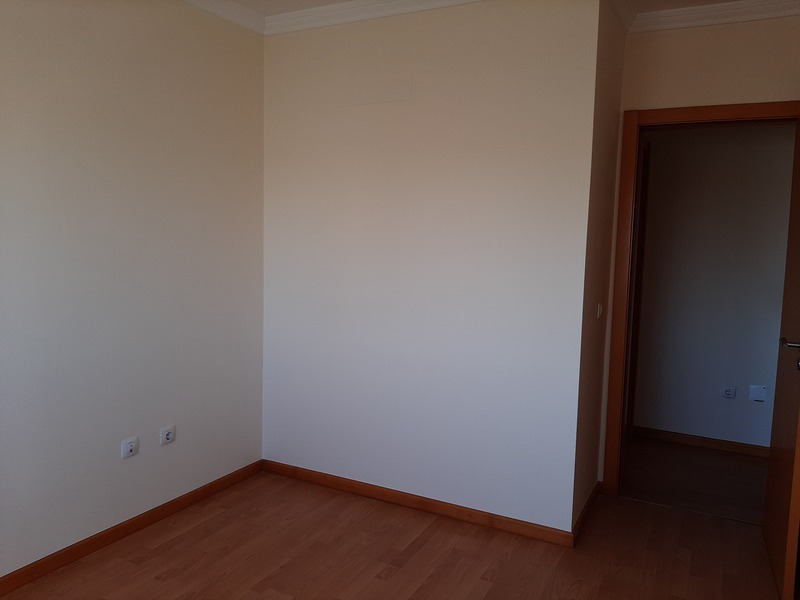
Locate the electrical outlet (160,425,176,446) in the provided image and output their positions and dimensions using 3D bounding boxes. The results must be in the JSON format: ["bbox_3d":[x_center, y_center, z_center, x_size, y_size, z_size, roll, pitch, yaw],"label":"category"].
[{"bbox_3d":[-1.129,0.662,3.044,0.012,0.083,0.083,4,6,27],"label":"electrical outlet"}]

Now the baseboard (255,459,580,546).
[{"bbox_3d":[-0.001,1.041,3.283,1.813,0.070,0.015,4,6,27],"label":"baseboard"}]

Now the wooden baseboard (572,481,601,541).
[{"bbox_3d":[0.951,1.076,3.167,0.015,0.070,0.702,4,6,27],"label":"wooden baseboard"}]

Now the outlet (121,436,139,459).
[{"bbox_3d":[-1.232,0.676,2.849,0.012,0.083,0.083,4,6,27],"label":"outlet"}]

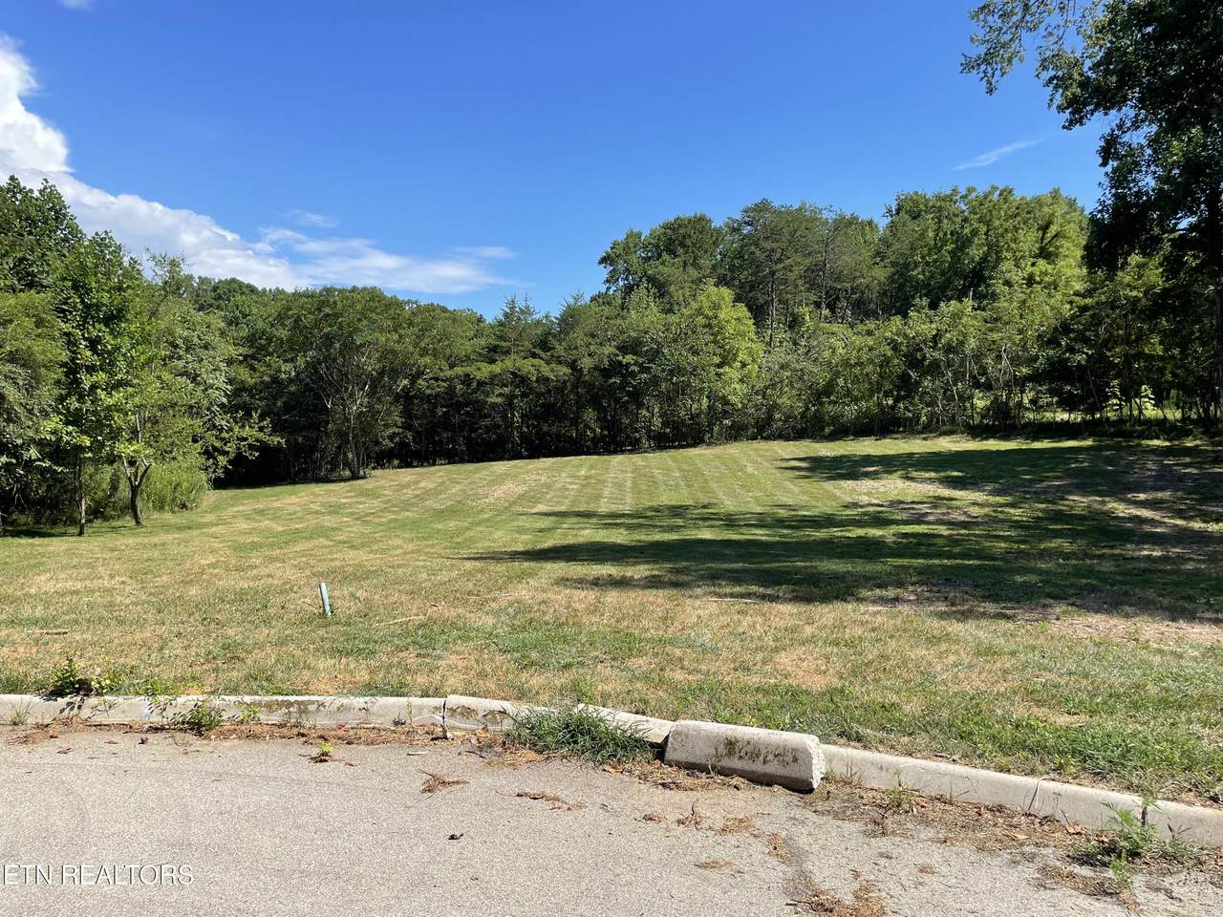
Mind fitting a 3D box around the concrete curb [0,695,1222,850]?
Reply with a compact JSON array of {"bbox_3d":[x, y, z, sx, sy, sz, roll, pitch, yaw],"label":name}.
[{"bbox_3d":[-0.503,1.481,4.944,6.400,0.165,0.820,0,0,16],"label":"concrete curb"}]

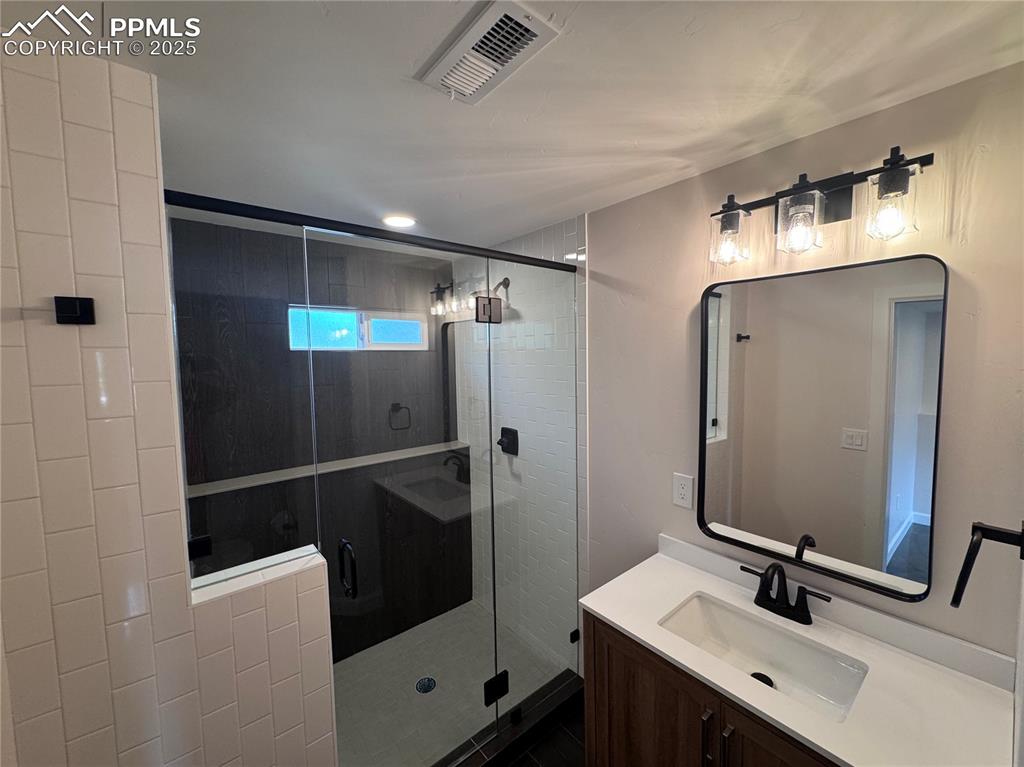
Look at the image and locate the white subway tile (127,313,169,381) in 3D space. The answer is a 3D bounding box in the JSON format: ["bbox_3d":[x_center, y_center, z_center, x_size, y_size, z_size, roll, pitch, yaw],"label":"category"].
[{"bbox_3d":[-0.828,-0.081,0.949,0.068,0.152,0.009,-4,5,-39],"label":"white subway tile"}]

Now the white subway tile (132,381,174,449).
[{"bbox_3d":[-0.835,0.074,0.969,0.066,0.154,0.009,-4,5,-39],"label":"white subway tile"}]

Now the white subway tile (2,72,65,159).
[{"bbox_3d":[-0.949,-0.532,0.823,0.074,0.151,0.010,-4,5,-39],"label":"white subway tile"}]

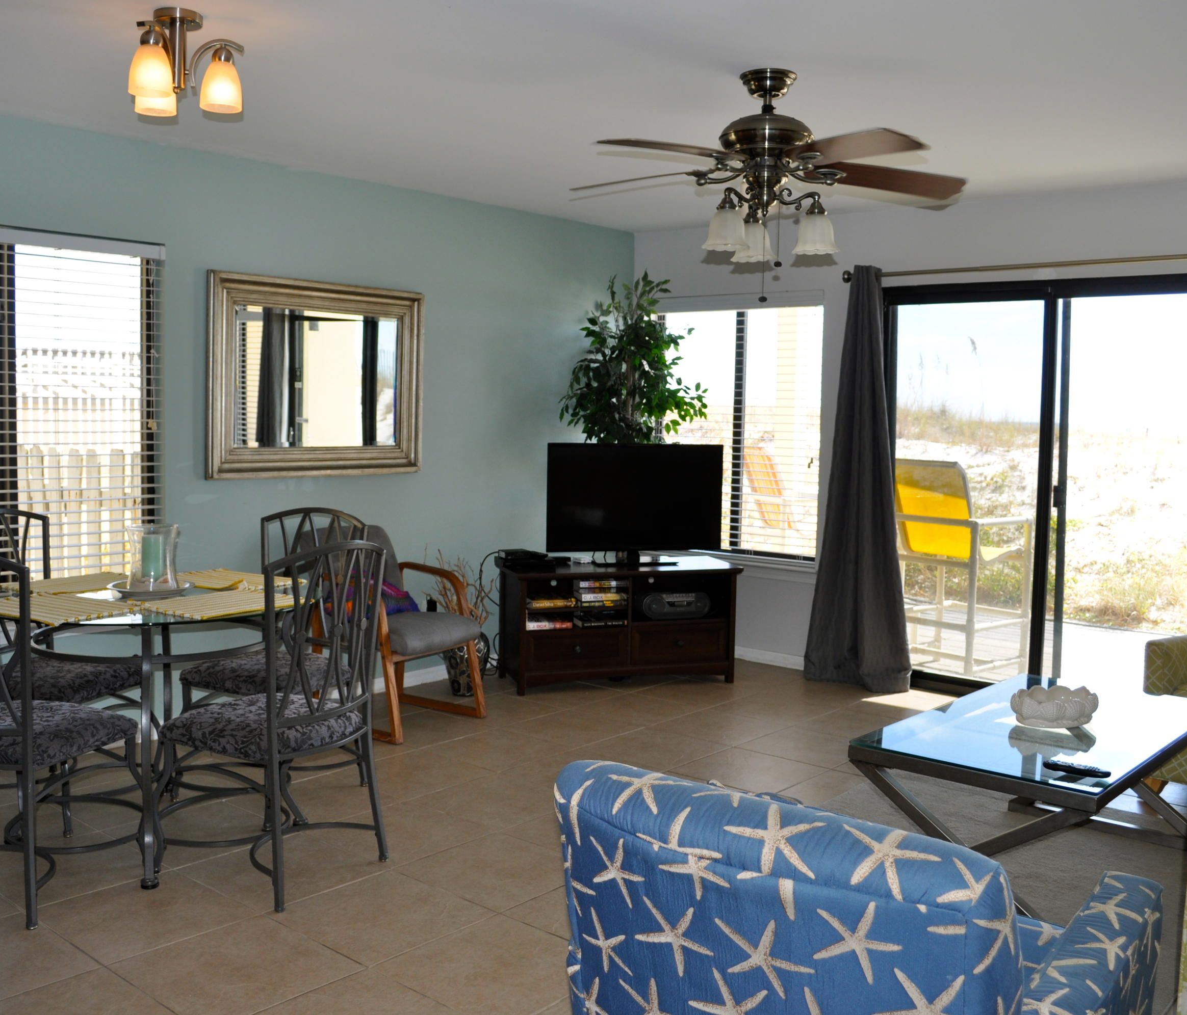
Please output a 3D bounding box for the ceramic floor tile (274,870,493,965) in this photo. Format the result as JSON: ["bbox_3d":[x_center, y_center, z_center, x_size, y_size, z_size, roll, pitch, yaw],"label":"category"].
[{"bbox_3d":[-0.569,1.097,3.068,0.446,0.010,0.446,5,6,41],"label":"ceramic floor tile"}]

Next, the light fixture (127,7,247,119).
[{"bbox_3d":[-1.072,-1.171,3.020,0.310,0.265,0.310,5,6,40],"label":"light fixture"}]

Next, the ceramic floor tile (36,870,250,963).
[{"bbox_3d":[-1.207,1.099,3.077,0.455,0.010,0.455,5,6,40],"label":"ceramic floor tile"}]

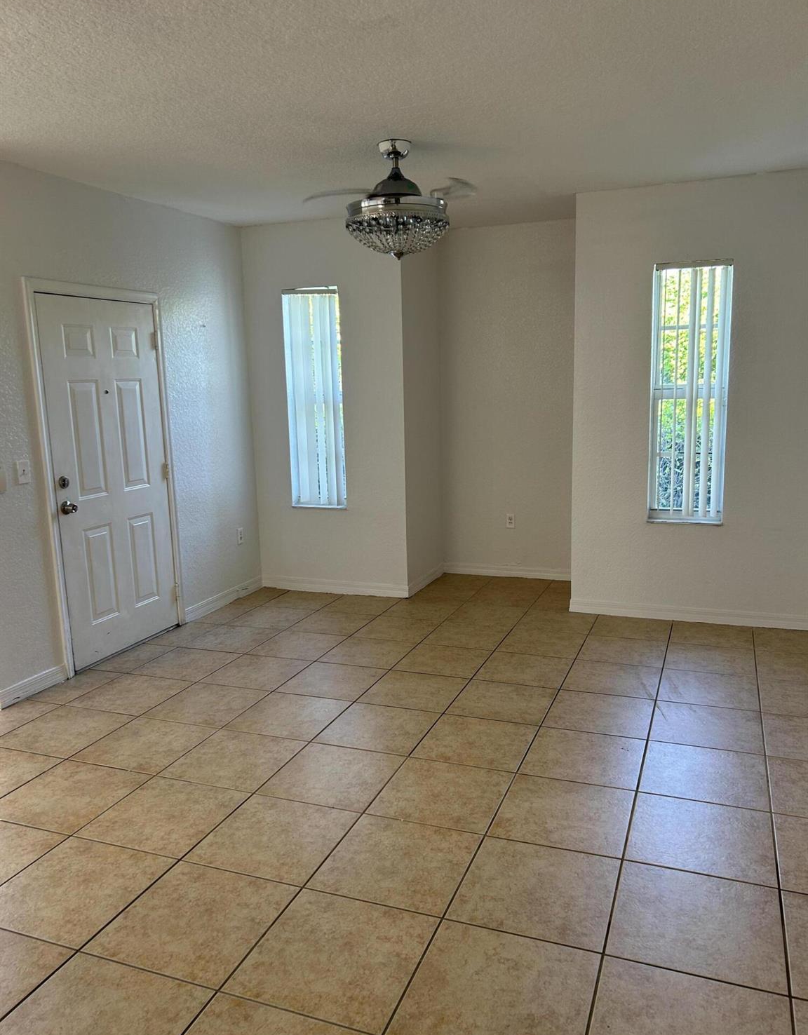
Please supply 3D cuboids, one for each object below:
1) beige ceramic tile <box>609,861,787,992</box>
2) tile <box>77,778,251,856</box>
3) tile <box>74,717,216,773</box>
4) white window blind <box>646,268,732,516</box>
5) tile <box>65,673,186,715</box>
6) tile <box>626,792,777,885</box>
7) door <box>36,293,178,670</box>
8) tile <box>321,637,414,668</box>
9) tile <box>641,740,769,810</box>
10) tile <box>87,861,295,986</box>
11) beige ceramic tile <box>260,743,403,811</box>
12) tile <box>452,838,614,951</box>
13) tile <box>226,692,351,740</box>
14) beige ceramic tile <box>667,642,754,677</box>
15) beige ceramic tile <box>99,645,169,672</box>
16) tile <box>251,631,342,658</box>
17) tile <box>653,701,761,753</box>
[{"bbox_3d":[0.832,1.151,2.302,0.452,0.012,0.452,2,10,21],"label":"beige ceramic tile"},{"bbox_3d":[-0.867,1.089,2.963,0.452,0.012,0.452,2,10,21],"label":"tile"},{"bbox_3d":[-1.131,1.001,3.561,0.453,0.012,0.453,2,10,21],"label":"tile"},{"bbox_3d":[1.733,-0.734,4.911,0.438,1.554,0.090,2,10,21],"label":"white window blind"},{"bbox_3d":[-1.391,0.909,4.147,0.453,0.012,0.453,2,10,21],"label":"tile"},{"bbox_3d":[0.999,1.073,2.721,0.451,0.010,0.453,2,10,21],"label":"tile"},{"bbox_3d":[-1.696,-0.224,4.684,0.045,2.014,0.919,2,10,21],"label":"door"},{"bbox_3d":[-0.203,0.783,4.643,0.452,0.012,0.452,2,10,21],"label":"tile"},{"bbox_3d":[1.168,1.001,3.150,0.453,0.012,0.453,2,10,21],"label":"tile"},{"bbox_3d":[-0.607,1.181,2.378,0.451,0.010,0.453,2,10,21],"label":"tile"},{"bbox_3d":[-0.281,1.037,3.249,0.457,0.010,0.457,2,10,21],"label":"beige ceramic tile"},{"bbox_3d":[0.411,1.145,2.492,0.457,0.010,0.457,2,10,21],"label":"tile"},{"bbox_3d":[-0.535,0.935,3.801,0.451,0.010,0.453,2,10,21],"label":"tile"},{"bbox_3d":[1.665,0.768,4.399,0.452,0.015,0.452,2,10,21],"label":"beige ceramic tile"},{"bbox_3d":[-1.561,0.819,4.693,0.275,0.015,0.452,2,10,21],"label":"beige ceramic tile"},{"bbox_3d":[-0.629,0.769,4.812,0.452,0.015,0.452,2,10,21],"label":"tile"},{"bbox_3d":[1.331,0.922,3.562,0.452,0.012,0.452,2,10,21],"label":"tile"}]

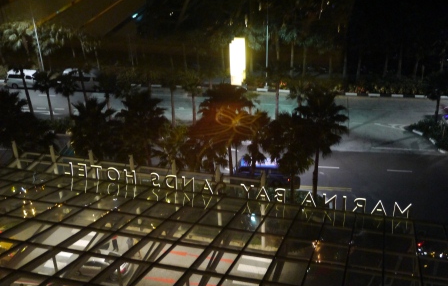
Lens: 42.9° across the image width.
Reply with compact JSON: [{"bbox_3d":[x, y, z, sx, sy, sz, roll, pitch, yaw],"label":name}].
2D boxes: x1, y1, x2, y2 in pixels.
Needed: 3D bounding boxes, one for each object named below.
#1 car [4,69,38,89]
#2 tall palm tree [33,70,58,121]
[{"bbox_3d":[-23.037,-7.560,66.898,4.800,2.000,1.750,3,27,9],"label":"car"},{"bbox_3d":[-17.509,-4.582,56.814,2.116,5.592,2.116,3,27,9],"label":"tall palm tree"}]

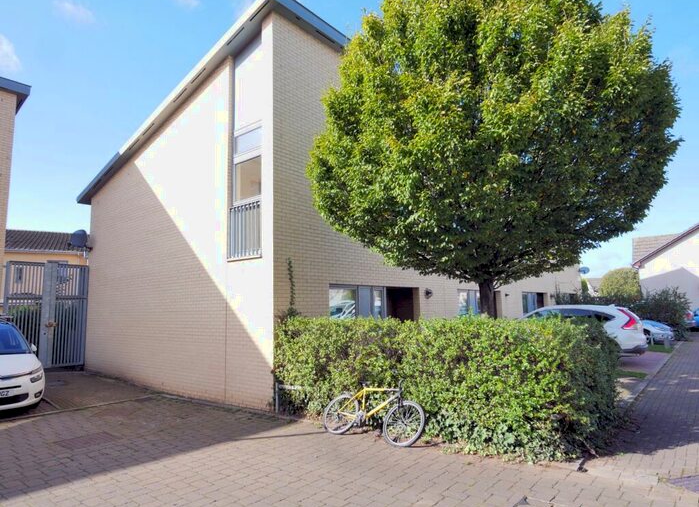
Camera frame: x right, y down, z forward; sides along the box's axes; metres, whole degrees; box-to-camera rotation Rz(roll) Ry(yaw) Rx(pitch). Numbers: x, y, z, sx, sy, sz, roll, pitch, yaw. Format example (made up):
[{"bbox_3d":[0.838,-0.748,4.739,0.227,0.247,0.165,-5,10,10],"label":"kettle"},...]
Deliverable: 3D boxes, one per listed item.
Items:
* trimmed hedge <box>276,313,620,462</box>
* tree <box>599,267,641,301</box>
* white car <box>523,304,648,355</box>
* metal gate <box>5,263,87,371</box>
[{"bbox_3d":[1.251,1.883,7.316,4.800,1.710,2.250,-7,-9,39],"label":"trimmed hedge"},{"bbox_3d":[23.266,3.610,37.697,3.933,4.864,3.933,-7,-9,39],"label":"tree"},{"bbox_3d":[6.728,2.553,14.219,4.550,1.690,1.820,-7,-9,39],"label":"white car"},{"bbox_3d":[-8.662,1.787,12.717,0.120,3.020,2.120,-7,-9,39],"label":"metal gate"}]

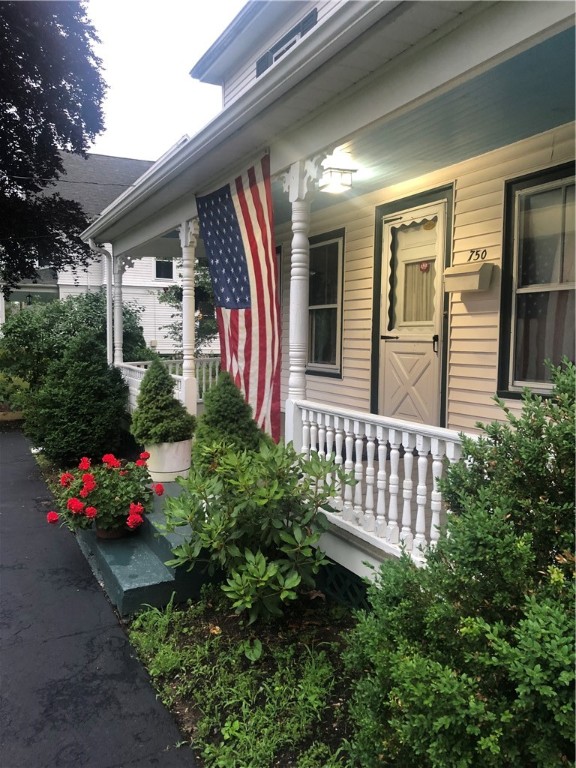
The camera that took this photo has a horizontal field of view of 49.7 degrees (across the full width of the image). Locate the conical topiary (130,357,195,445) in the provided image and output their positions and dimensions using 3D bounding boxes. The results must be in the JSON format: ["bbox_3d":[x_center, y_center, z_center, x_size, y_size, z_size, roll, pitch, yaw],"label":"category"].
[{"bbox_3d":[-1.061,0.129,5.335,0.540,0.740,0.540,-2,5,-27],"label":"conical topiary"}]

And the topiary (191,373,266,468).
[{"bbox_3d":[-0.397,0.258,4.187,0.500,0.740,0.500,1,4,0],"label":"topiary"}]

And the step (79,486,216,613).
[{"bbox_3d":[-0.968,1.061,4.728,1.040,0.360,2.200,-2,5,-27],"label":"step"}]

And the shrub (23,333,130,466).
[{"bbox_3d":[-2.617,0.157,7.806,1.200,1.620,1.200,-2,5,-27],"label":"shrub"}]

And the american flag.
[{"bbox_3d":[-0.415,-0.511,4.768,0.200,2.080,1.380,-2,5,-27],"label":"american flag"}]

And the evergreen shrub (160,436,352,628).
[{"bbox_3d":[-0.212,0.840,3.576,0.900,0.920,0.950,-2,5,-27],"label":"evergreen shrub"}]

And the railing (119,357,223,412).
[{"bbox_3d":[-0.953,0.075,7.566,1.600,0.720,3.000,-2,5,-27],"label":"railing"}]

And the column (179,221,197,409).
[{"bbox_3d":[-0.932,-0.425,5.840,0.125,2.170,0.125,-2,5,-27],"label":"column"}]

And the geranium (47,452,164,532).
[{"bbox_3d":[-1.298,0.836,4.481,0.720,0.520,0.760,-2,5,-27],"label":"geranium"}]

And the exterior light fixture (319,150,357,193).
[{"bbox_3d":[0.360,-1.553,4.494,0.220,0.230,0.220,-2,5,-27],"label":"exterior light fixture"}]

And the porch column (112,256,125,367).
[{"bbox_3d":[-2.309,-0.651,8.496,0.125,2.170,0.125,-2,5,-27],"label":"porch column"}]

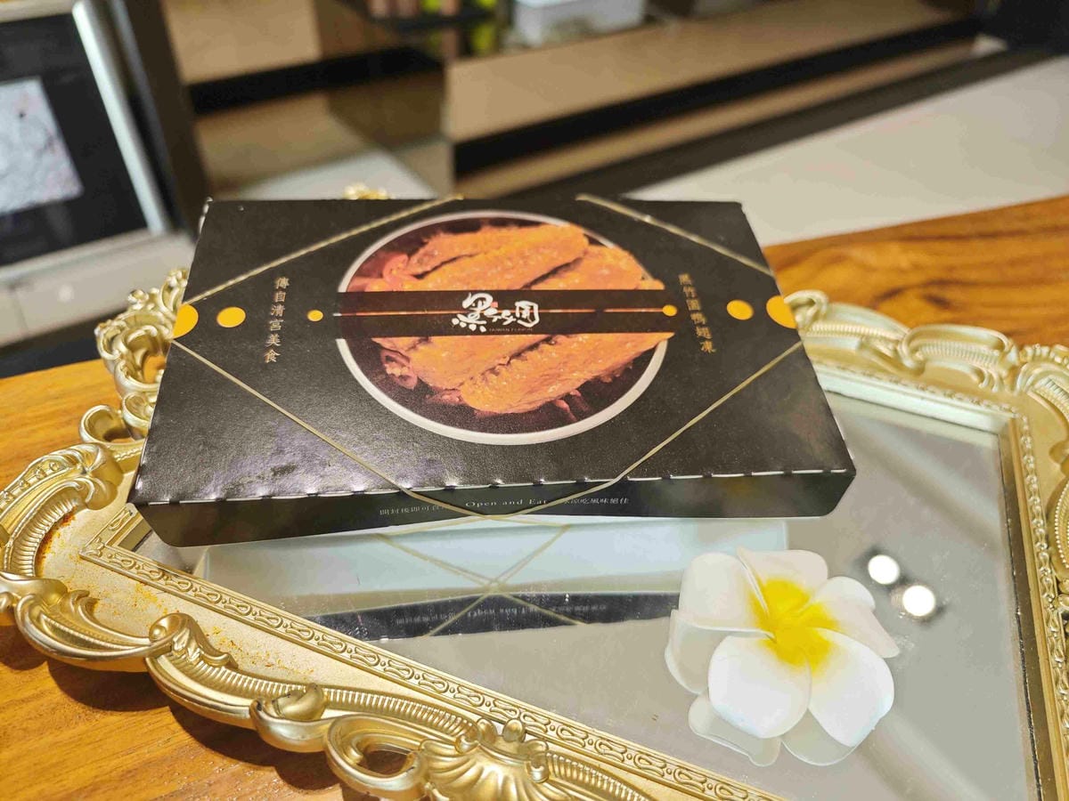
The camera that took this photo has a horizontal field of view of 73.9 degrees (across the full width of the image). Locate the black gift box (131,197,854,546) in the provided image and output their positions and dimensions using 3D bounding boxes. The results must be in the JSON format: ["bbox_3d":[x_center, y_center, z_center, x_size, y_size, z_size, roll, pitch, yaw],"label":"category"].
[{"bbox_3d":[-0.014,-0.016,0.271,0.220,0.041,0.135,-2,54,-7],"label":"black gift box"}]

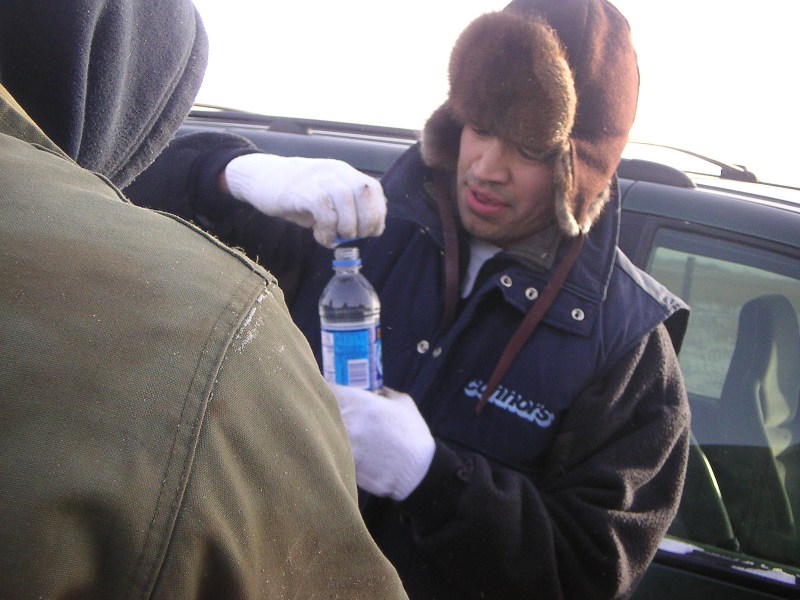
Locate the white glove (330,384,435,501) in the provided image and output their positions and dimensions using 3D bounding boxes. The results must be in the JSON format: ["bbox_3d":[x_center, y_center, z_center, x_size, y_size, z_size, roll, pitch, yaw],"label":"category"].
[{"bbox_3d":[-0.027,0.148,1.580,0.135,0.118,0.100,29,-2,-12],"label":"white glove"}]

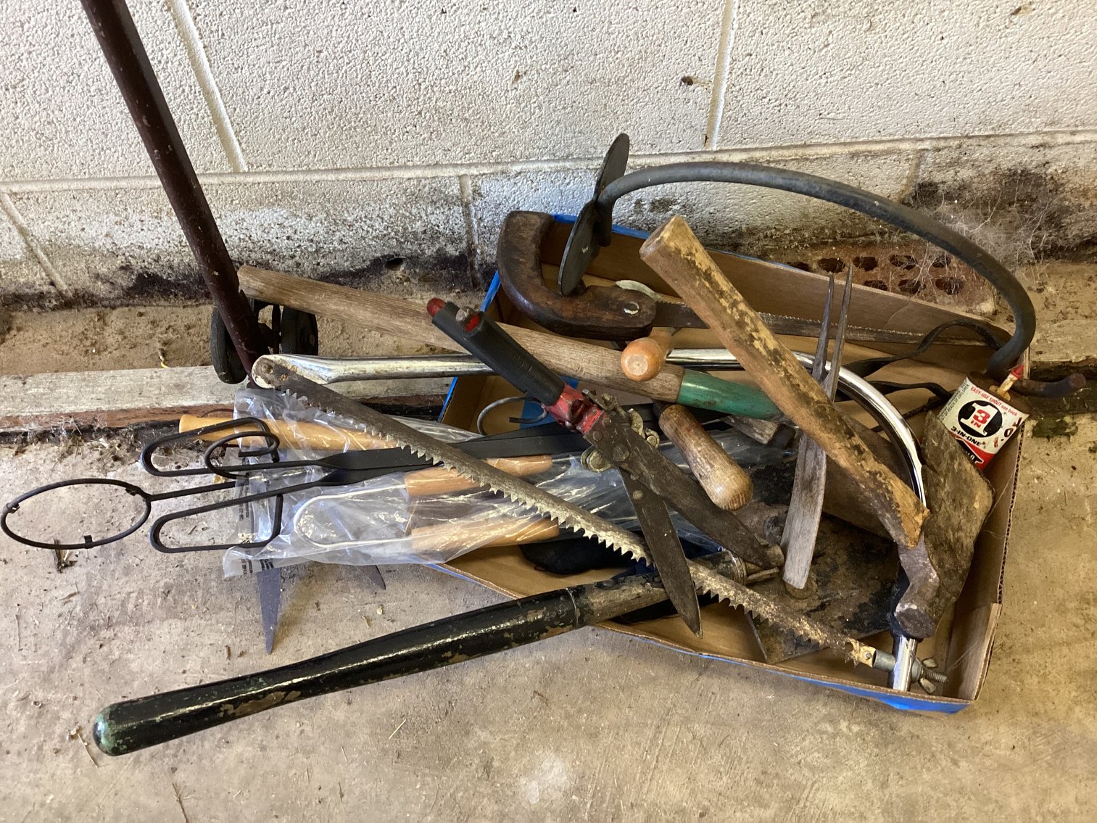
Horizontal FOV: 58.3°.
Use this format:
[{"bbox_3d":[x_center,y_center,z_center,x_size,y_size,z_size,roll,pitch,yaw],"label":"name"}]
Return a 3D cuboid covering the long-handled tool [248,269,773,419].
[{"bbox_3d":[-0.023,-0.053,0.837,0.485,0.036,0.036,13,58,-4],"label":"long-handled tool"}]

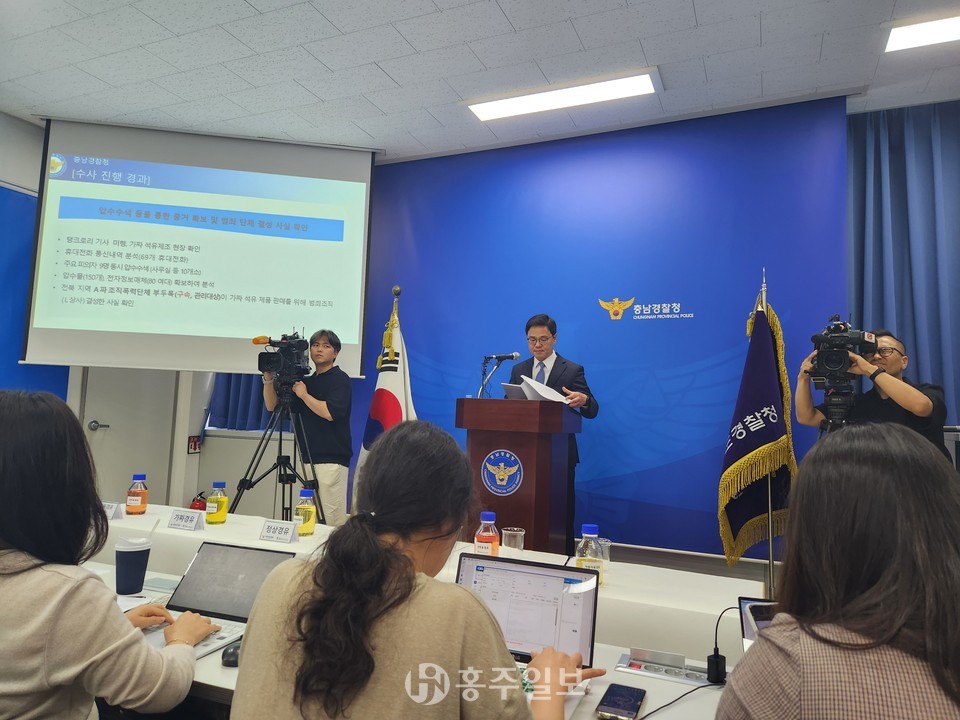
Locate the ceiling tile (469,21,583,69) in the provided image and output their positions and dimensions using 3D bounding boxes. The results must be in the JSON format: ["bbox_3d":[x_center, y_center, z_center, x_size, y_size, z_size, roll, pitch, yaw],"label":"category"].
[{"bbox_3d":[0.258,-1.756,3.561,0.600,0.015,0.300,0,-5,24],"label":"ceiling tile"}]

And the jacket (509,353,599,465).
[{"bbox_3d":[0.443,0.297,3.900,0.550,0.700,0.360,0,-5,24],"label":"jacket"}]

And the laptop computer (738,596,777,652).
[{"bbox_3d":[0.631,0.564,1.063,0.320,0.209,0.323,1,-5,12],"label":"laptop computer"}]

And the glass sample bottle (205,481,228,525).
[{"bbox_3d":[-1.164,0.636,2.837,0.086,0.176,0.086,0,-5,24],"label":"glass sample bottle"}]

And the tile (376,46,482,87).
[{"bbox_3d":[-0.290,-1.757,3.789,0.600,0.015,0.300,0,-5,24],"label":"tile"}]

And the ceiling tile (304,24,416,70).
[{"bbox_3d":[-0.685,-1.784,3.637,0.600,0.015,0.300,0,-5,24],"label":"ceiling tile"}]

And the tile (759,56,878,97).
[{"bbox_3d":[1.987,-1.674,3.759,0.600,0.018,0.300,0,-5,24],"label":"tile"}]

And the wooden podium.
[{"bbox_3d":[0.170,0.830,3.321,0.591,1.230,0.440,0,-5,24],"label":"wooden podium"}]

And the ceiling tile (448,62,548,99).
[{"bbox_3d":[0.104,-1.729,3.942,0.600,0.015,0.300,0,-5,24],"label":"ceiling tile"}]

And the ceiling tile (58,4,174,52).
[{"bbox_3d":[-2.030,-1.839,3.572,0.600,0.018,0.300,0,-5,24],"label":"ceiling tile"}]

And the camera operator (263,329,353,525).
[{"bbox_3d":[-1.190,0.680,4.400,0.540,1.743,0.550,-2,-6,38],"label":"camera operator"}]

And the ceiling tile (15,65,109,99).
[{"bbox_3d":[-2.730,-1.810,4.219,0.600,0.015,0.300,0,-5,24],"label":"ceiling tile"}]

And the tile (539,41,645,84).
[{"bbox_3d":[0.648,-1.729,3.697,0.600,0.018,0.300,0,-5,24],"label":"tile"}]

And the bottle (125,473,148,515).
[{"bbox_3d":[-1.576,0.620,2.943,0.086,0.176,0.086,0,-5,24],"label":"bottle"}]

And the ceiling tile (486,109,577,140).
[{"bbox_3d":[0.341,-1.676,4.486,0.600,0.018,0.300,0,-5,24],"label":"ceiling tile"}]

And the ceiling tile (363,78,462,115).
[{"bbox_3d":[-0.445,-1.730,4.183,0.600,0.015,0.300,0,-5,24],"label":"ceiling tile"}]

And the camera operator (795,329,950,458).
[{"bbox_3d":[2.003,0.717,3.280,0.680,1.717,0.560,-1,-5,30],"label":"camera operator"}]

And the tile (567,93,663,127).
[{"bbox_3d":[0.894,-1.677,4.263,0.600,0.015,0.300,0,-5,24],"label":"tile"}]

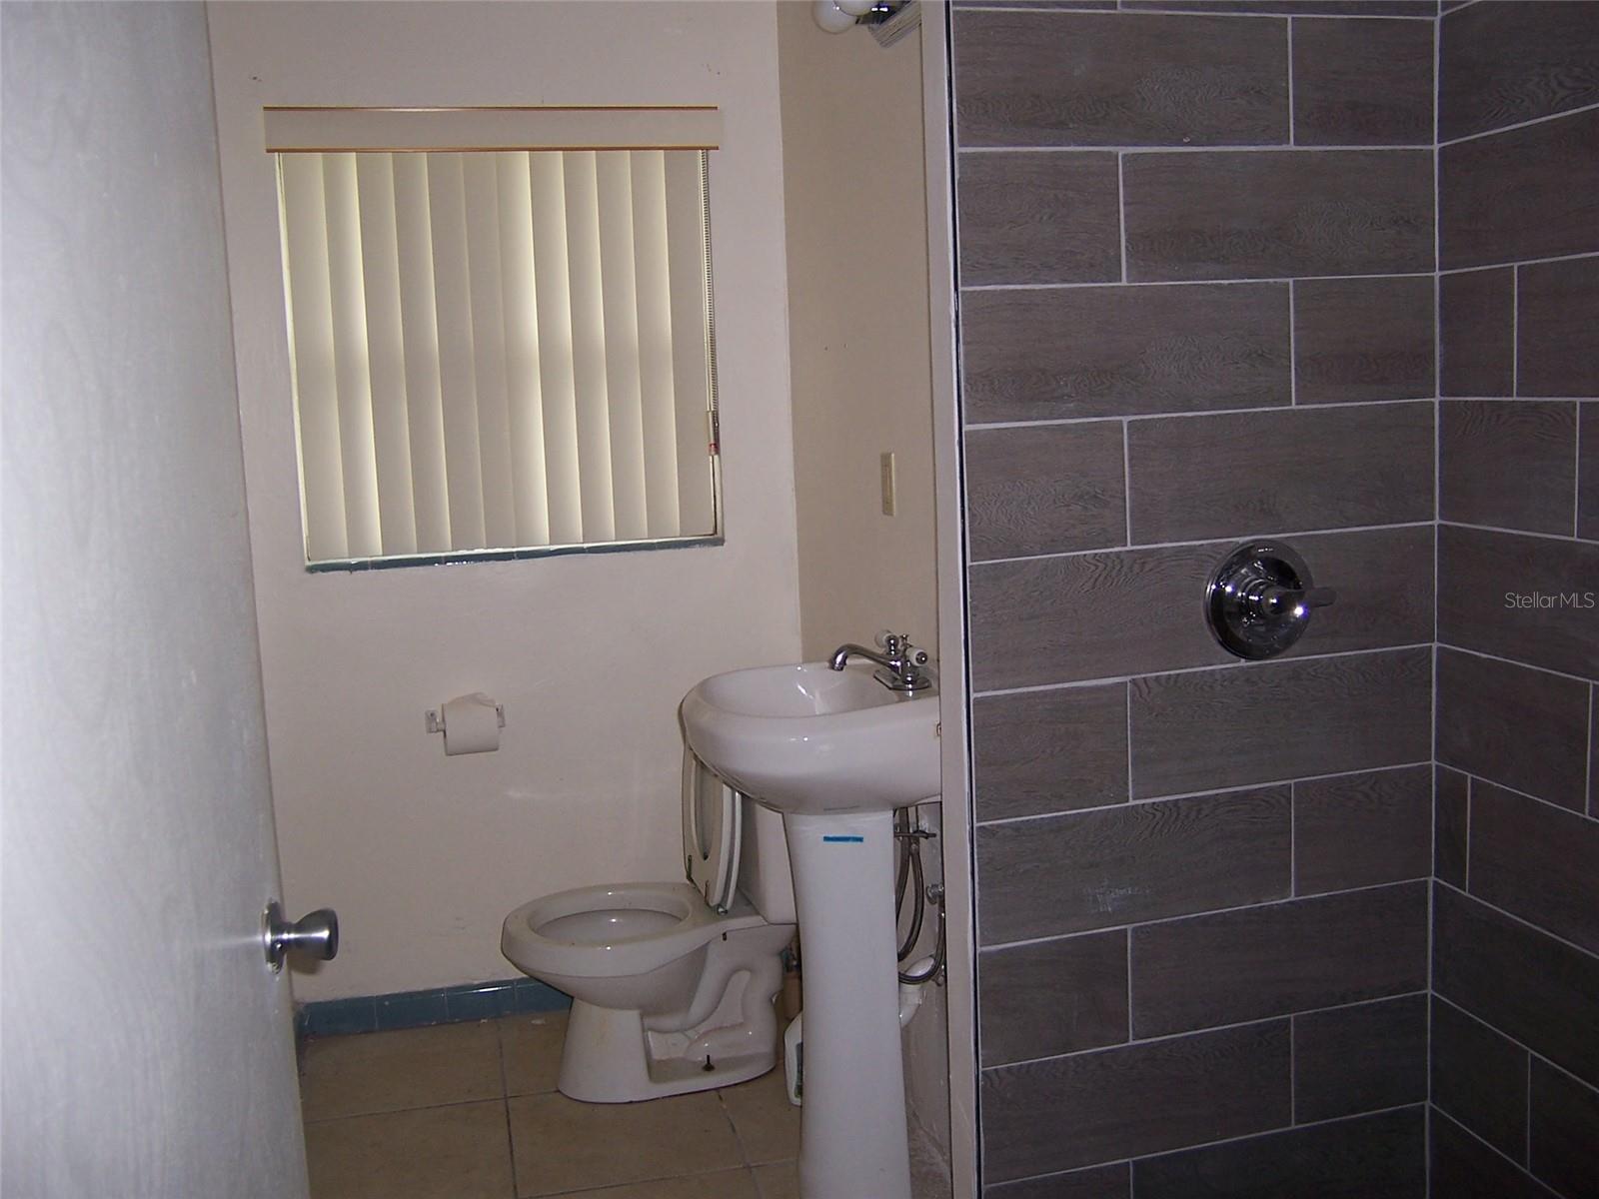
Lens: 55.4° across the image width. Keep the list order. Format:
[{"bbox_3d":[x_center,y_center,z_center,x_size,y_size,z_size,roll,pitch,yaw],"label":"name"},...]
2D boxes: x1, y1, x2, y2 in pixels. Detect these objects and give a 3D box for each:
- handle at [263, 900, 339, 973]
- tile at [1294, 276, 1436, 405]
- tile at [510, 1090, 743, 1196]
[{"bbox_3d":[-0.457,0.310,1.400,0.064,0.065,0.065,-3,7,-4],"label":"handle"},{"bbox_3d":[0.831,-0.381,2.244,0.244,0.179,0.010,-4,7,-16],"label":"tile"},{"bbox_3d":[-0.335,1.014,2.897,0.406,0.010,0.404,-4,8,-13],"label":"tile"}]

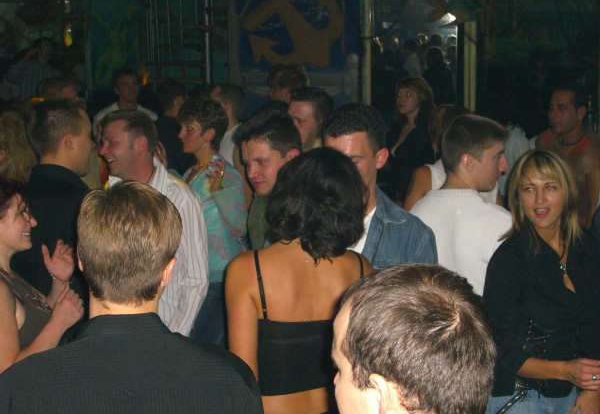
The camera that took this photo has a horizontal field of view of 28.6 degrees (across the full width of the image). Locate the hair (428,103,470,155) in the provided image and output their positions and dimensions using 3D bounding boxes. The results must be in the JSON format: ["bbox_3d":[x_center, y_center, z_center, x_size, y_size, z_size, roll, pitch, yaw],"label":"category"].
[{"bbox_3d":[0.581,-0.286,4.400,0.190,0.200,0.210,-2,10,-8],"label":"hair"}]

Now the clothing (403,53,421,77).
[{"bbox_3d":[1.060,-1.231,11.200,0.270,0.520,0.420,-6,11,-28],"label":"clothing"}]

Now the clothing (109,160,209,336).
[{"bbox_3d":[-0.474,0.141,3.920,0.320,0.620,0.460,-5,11,-23],"label":"clothing"}]

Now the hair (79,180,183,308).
[{"bbox_3d":[-0.287,0.058,1.990,0.172,0.205,0.200,1,10,11],"label":"hair"}]

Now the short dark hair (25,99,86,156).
[{"bbox_3d":[-0.738,-0.238,3.570,0.195,0.180,0.165,-8,12,-37],"label":"short dark hair"}]

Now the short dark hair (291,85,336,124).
[{"bbox_3d":[0.052,-0.388,4.550,0.190,0.165,0.165,-8,12,-38],"label":"short dark hair"}]

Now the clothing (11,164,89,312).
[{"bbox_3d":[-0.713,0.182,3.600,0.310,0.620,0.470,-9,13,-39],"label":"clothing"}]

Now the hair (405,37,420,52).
[{"bbox_3d":[1.069,-1.544,11.200,0.185,0.165,0.160,-6,11,-28],"label":"hair"}]

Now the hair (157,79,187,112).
[{"bbox_3d":[-0.692,-0.600,6.400,0.165,0.185,0.190,7,12,36],"label":"hair"}]

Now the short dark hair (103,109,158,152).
[{"bbox_3d":[-0.558,-0.248,3.880,0.195,0.165,0.165,-6,11,-28],"label":"short dark hair"}]

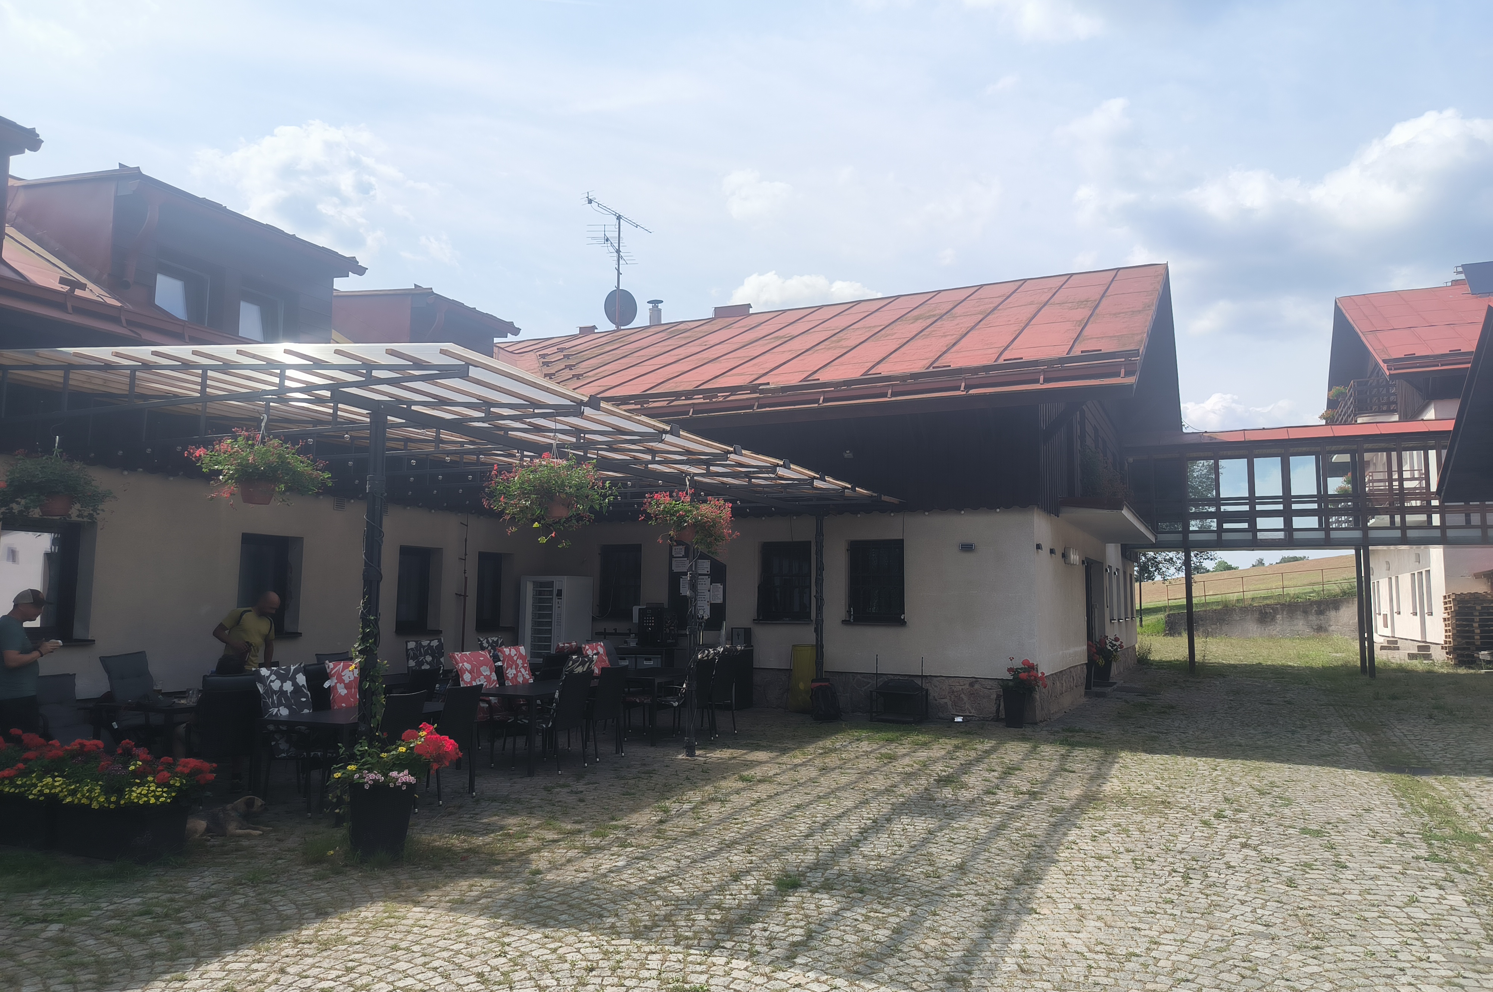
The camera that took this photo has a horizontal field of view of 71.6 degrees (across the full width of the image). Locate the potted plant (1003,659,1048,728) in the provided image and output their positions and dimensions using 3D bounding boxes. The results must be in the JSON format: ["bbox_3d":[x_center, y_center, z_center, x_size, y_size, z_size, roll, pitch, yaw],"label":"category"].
[{"bbox_3d":[3.419,2.414,12.750,0.510,0.833,0.480,-2,-7,24],"label":"potted plant"}]

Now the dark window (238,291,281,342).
[{"bbox_3d":[-5.697,-2.007,12.108,0.120,0.700,0.590,-3,-7,28],"label":"dark window"}]

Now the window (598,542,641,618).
[{"bbox_3d":[-2.055,1.439,17.278,0.800,1.240,0.140,-2,-6,23],"label":"window"}]

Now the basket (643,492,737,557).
[{"bbox_3d":[-0.581,0.282,10.632,0.930,0.640,0.850,0,-6,0],"label":"basket"}]

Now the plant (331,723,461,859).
[{"bbox_3d":[-2.271,1.870,6.720,0.650,0.860,0.600,-2,-6,23],"label":"plant"}]

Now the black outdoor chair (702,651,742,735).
[{"bbox_3d":[-0.466,2.499,12.990,0.650,0.940,0.560,-2,-6,23],"label":"black outdoor chair"}]

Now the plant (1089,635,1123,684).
[{"bbox_3d":[6.465,2.903,18.600,0.550,0.796,0.540,-2,-7,24],"label":"plant"}]

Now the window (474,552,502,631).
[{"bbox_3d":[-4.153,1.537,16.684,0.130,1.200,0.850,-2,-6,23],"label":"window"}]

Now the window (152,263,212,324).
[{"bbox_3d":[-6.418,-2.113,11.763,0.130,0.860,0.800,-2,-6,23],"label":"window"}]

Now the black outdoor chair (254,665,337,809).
[{"bbox_3d":[-3.626,1.976,8.395,0.660,1.040,0.570,-3,-7,26],"label":"black outdoor chair"}]

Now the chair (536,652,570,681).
[{"bbox_3d":[-2.540,2.365,12.513,0.600,0.930,0.560,-2,-7,24],"label":"chair"}]

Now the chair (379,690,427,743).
[{"bbox_3d":[-2.878,1.985,8.033,0.600,0.930,0.560,-2,-7,24],"label":"chair"}]

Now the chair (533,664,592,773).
[{"bbox_3d":[-1.885,2.195,10.199,0.660,0.940,0.570,-2,-6,23],"label":"chair"}]

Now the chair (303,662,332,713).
[{"bbox_3d":[-3.460,2.014,9.000,0.630,1.020,0.570,-2,-6,23],"label":"chair"}]

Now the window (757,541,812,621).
[{"bbox_3d":[0.539,1.215,14.854,0.848,1.143,0.140,-2,-7,24],"label":"window"}]

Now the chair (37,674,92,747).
[{"bbox_3d":[-5.896,2.033,8.876,0.680,0.970,0.600,-3,-7,26],"label":"chair"}]

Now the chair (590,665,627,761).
[{"bbox_3d":[-1.642,2.248,10.853,0.600,0.930,0.560,-2,-7,24],"label":"chair"}]

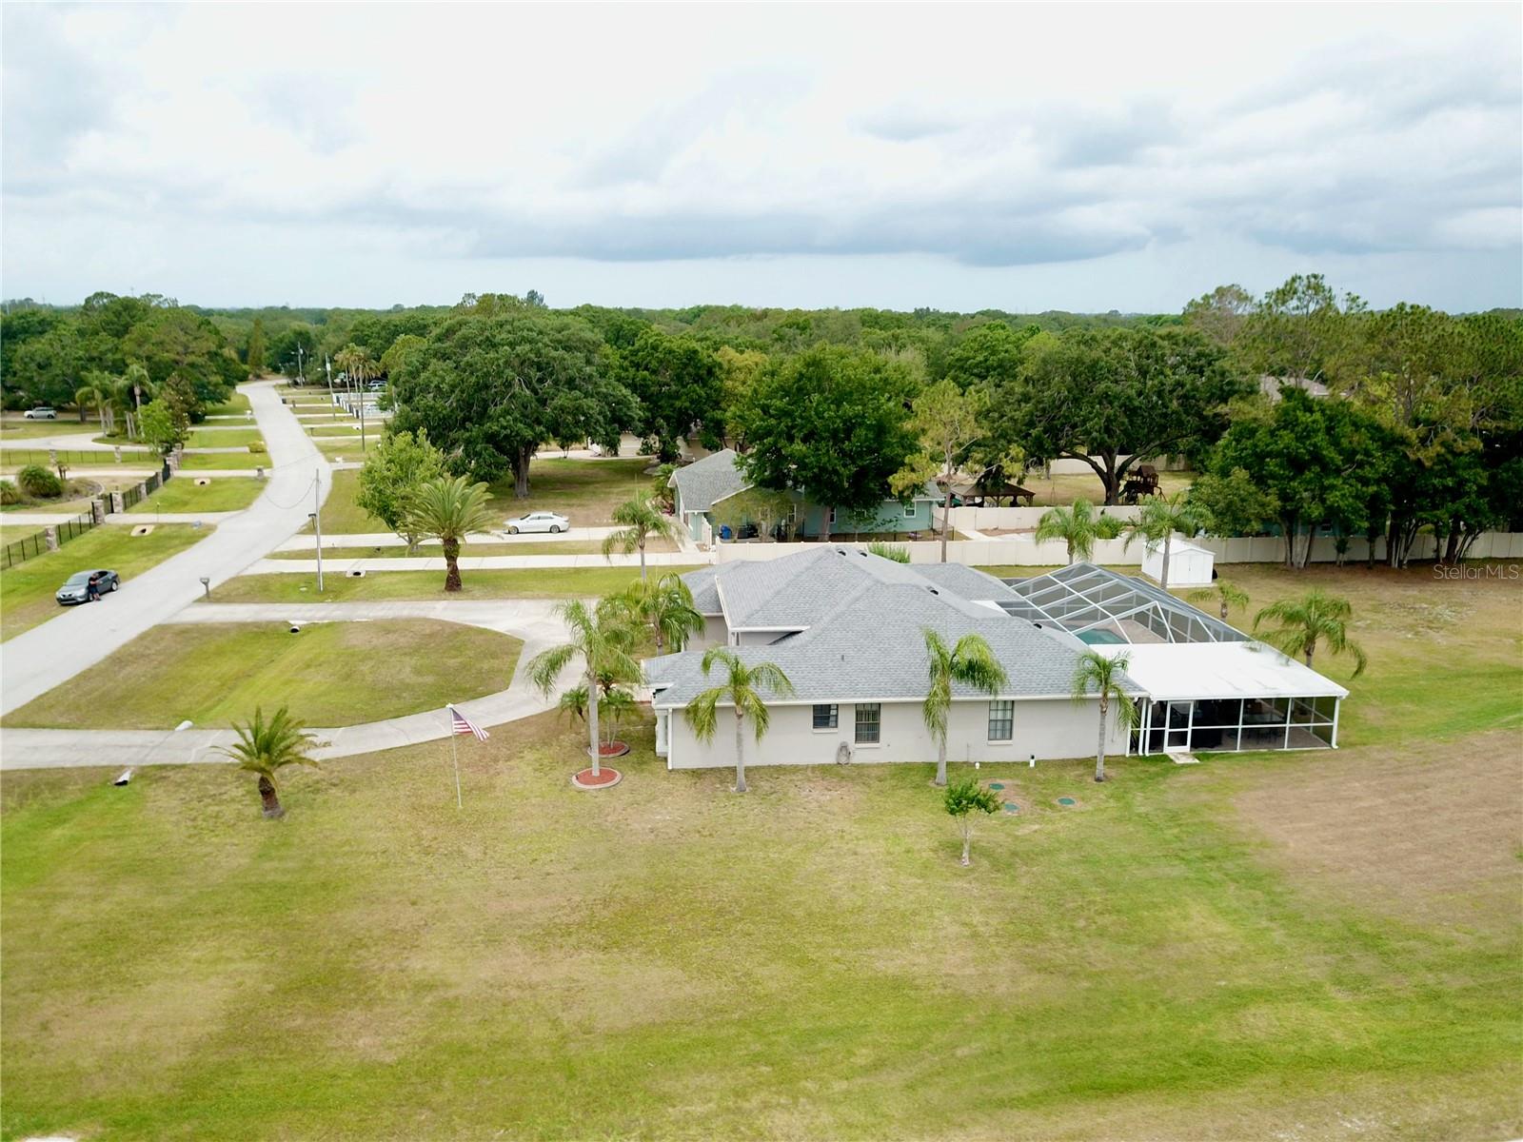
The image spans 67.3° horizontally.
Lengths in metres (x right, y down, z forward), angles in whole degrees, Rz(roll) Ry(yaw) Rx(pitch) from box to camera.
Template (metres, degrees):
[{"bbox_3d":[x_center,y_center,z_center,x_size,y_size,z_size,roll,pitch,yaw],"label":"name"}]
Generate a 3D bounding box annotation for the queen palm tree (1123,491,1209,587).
[{"bbox_3d":[23.136,-1.134,65.729,4.894,6.760,4.894,0,13,0],"label":"queen palm tree"}]

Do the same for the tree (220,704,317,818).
[{"bbox_3d":[-16.460,6.430,38.389,3.335,3.920,3.335,0,13,0],"label":"tree"}]

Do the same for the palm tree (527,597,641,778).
[{"bbox_3d":[-6.389,4.292,41.540,3.939,6.764,3.939,0,13,0],"label":"palm tree"}]

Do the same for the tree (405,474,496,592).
[{"bbox_3d":[-18.690,-2.153,69.075,5.359,6.742,5.359,0,13,0],"label":"tree"}]

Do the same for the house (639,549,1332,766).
[{"bbox_3d":[8.408,2.250,53.085,27.400,5.700,21.000,-1,13,-4],"label":"house"}]

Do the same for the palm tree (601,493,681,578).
[{"bbox_3d":[-7.127,-1.617,68.795,4.771,6.061,4.771,0,13,0],"label":"palm tree"}]

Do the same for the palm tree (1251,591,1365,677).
[{"bbox_3d":[24.075,3.342,50.444,4.957,4.893,4.957,0,13,0],"label":"palm tree"}]

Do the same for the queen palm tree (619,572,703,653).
[{"bbox_3d":[-4.396,2.810,50.855,3.575,5.497,3.575,0,13,0],"label":"queen palm tree"}]

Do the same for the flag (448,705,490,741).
[{"bbox_3d":[-9.867,5.166,38.799,1.300,1.150,0.300,0,13,0],"label":"flag"}]

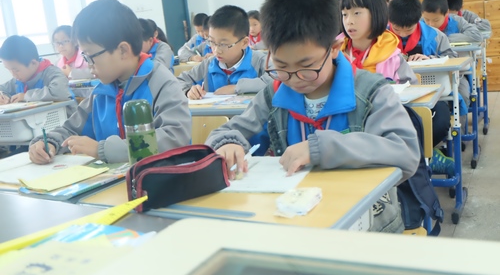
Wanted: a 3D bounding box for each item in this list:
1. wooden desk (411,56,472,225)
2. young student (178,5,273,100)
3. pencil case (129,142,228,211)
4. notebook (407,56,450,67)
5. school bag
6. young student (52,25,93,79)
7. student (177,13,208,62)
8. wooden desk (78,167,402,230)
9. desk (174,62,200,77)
[{"bbox_3d":[0.776,-0.011,2.807,0.610,0.710,0.430,0,14,27],"label":"wooden desk"},{"bbox_3d":[-0.084,-0.001,2.528,0.460,1.160,0.700,0,13,27],"label":"young student"},{"bbox_3d":[-0.160,0.084,1.202,0.222,0.083,0.076,-13,14,-33],"label":"pencil case"},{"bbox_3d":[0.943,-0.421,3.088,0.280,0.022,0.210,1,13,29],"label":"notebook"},{"bbox_3d":[0.375,0.109,1.610,0.330,0.420,0.180,0,14,27],"label":"school bag"},{"bbox_3d":[-1.317,-0.254,4.360,0.420,1.170,0.680,0,13,27],"label":"young student"},{"bbox_3d":[-0.498,-0.568,5.487,0.440,1.180,0.680,0,13,27],"label":"student"},{"bbox_3d":[0.019,0.470,1.309,0.600,0.744,0.410,1,13,31],"label":"wooden desk"},{"bbox_3d":[-0.548,-0.323,4.876,0.610,0.700,0.420,0,14,27],"label":"desk"}]

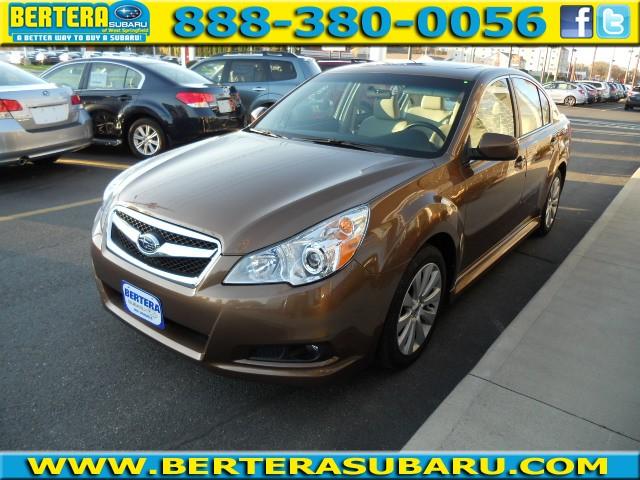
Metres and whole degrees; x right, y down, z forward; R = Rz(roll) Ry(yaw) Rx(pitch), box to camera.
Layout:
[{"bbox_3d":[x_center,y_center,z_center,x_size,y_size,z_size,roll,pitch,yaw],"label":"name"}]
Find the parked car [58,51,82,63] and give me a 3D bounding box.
[{"bbox_3d":[-29.429,-21.593,59.000,1.800,1.480,4.550,-15,26,-40],"label":"parked car"}]

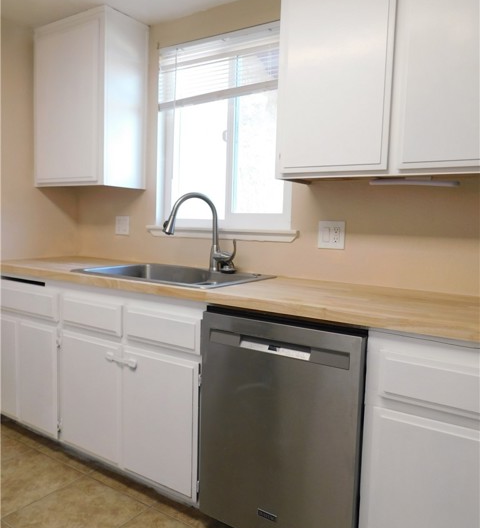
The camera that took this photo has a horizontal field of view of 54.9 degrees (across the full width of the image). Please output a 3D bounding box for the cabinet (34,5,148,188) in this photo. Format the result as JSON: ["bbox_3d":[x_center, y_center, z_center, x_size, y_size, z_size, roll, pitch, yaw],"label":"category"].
[{"bbox_3d":[-0.883,-0.903,2.708,0.617,0.910,0.310,5,6,34],"label":"cabinet"}]

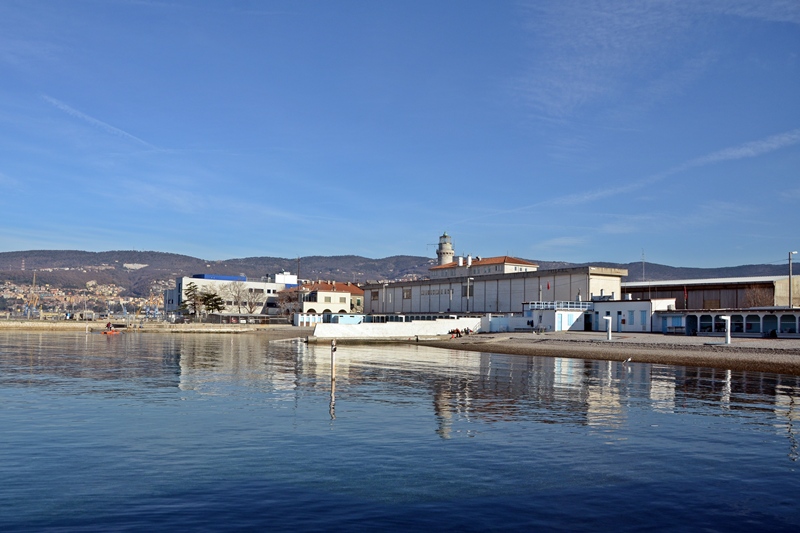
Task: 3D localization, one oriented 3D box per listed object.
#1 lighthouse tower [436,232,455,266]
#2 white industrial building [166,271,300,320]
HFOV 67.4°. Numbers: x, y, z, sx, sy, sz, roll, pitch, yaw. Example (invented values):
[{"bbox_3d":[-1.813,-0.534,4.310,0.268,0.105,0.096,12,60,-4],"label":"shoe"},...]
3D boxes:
[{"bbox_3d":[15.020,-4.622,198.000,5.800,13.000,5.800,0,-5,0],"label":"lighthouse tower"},{"bbox_3d":[-50.625,9.777,179.350,13.000,14.500,38.500,-4,-6,40],"label":"white industrial building"}]

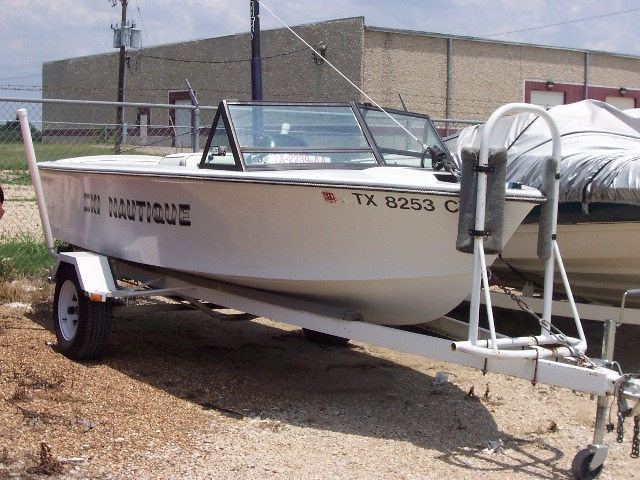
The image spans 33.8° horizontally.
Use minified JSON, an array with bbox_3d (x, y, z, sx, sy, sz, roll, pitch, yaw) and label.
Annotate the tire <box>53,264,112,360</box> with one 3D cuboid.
[{"bbox_3d":[-1.643,0.487,7.276,0.209,0.680,0.680,0,5,-32],"label":"tire"}]

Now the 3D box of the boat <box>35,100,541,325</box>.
[{"bbox_3d":[-0.350,-0.235,7.076,1.920,1.271,5.160,0,5,-32],"label":"boat"}]

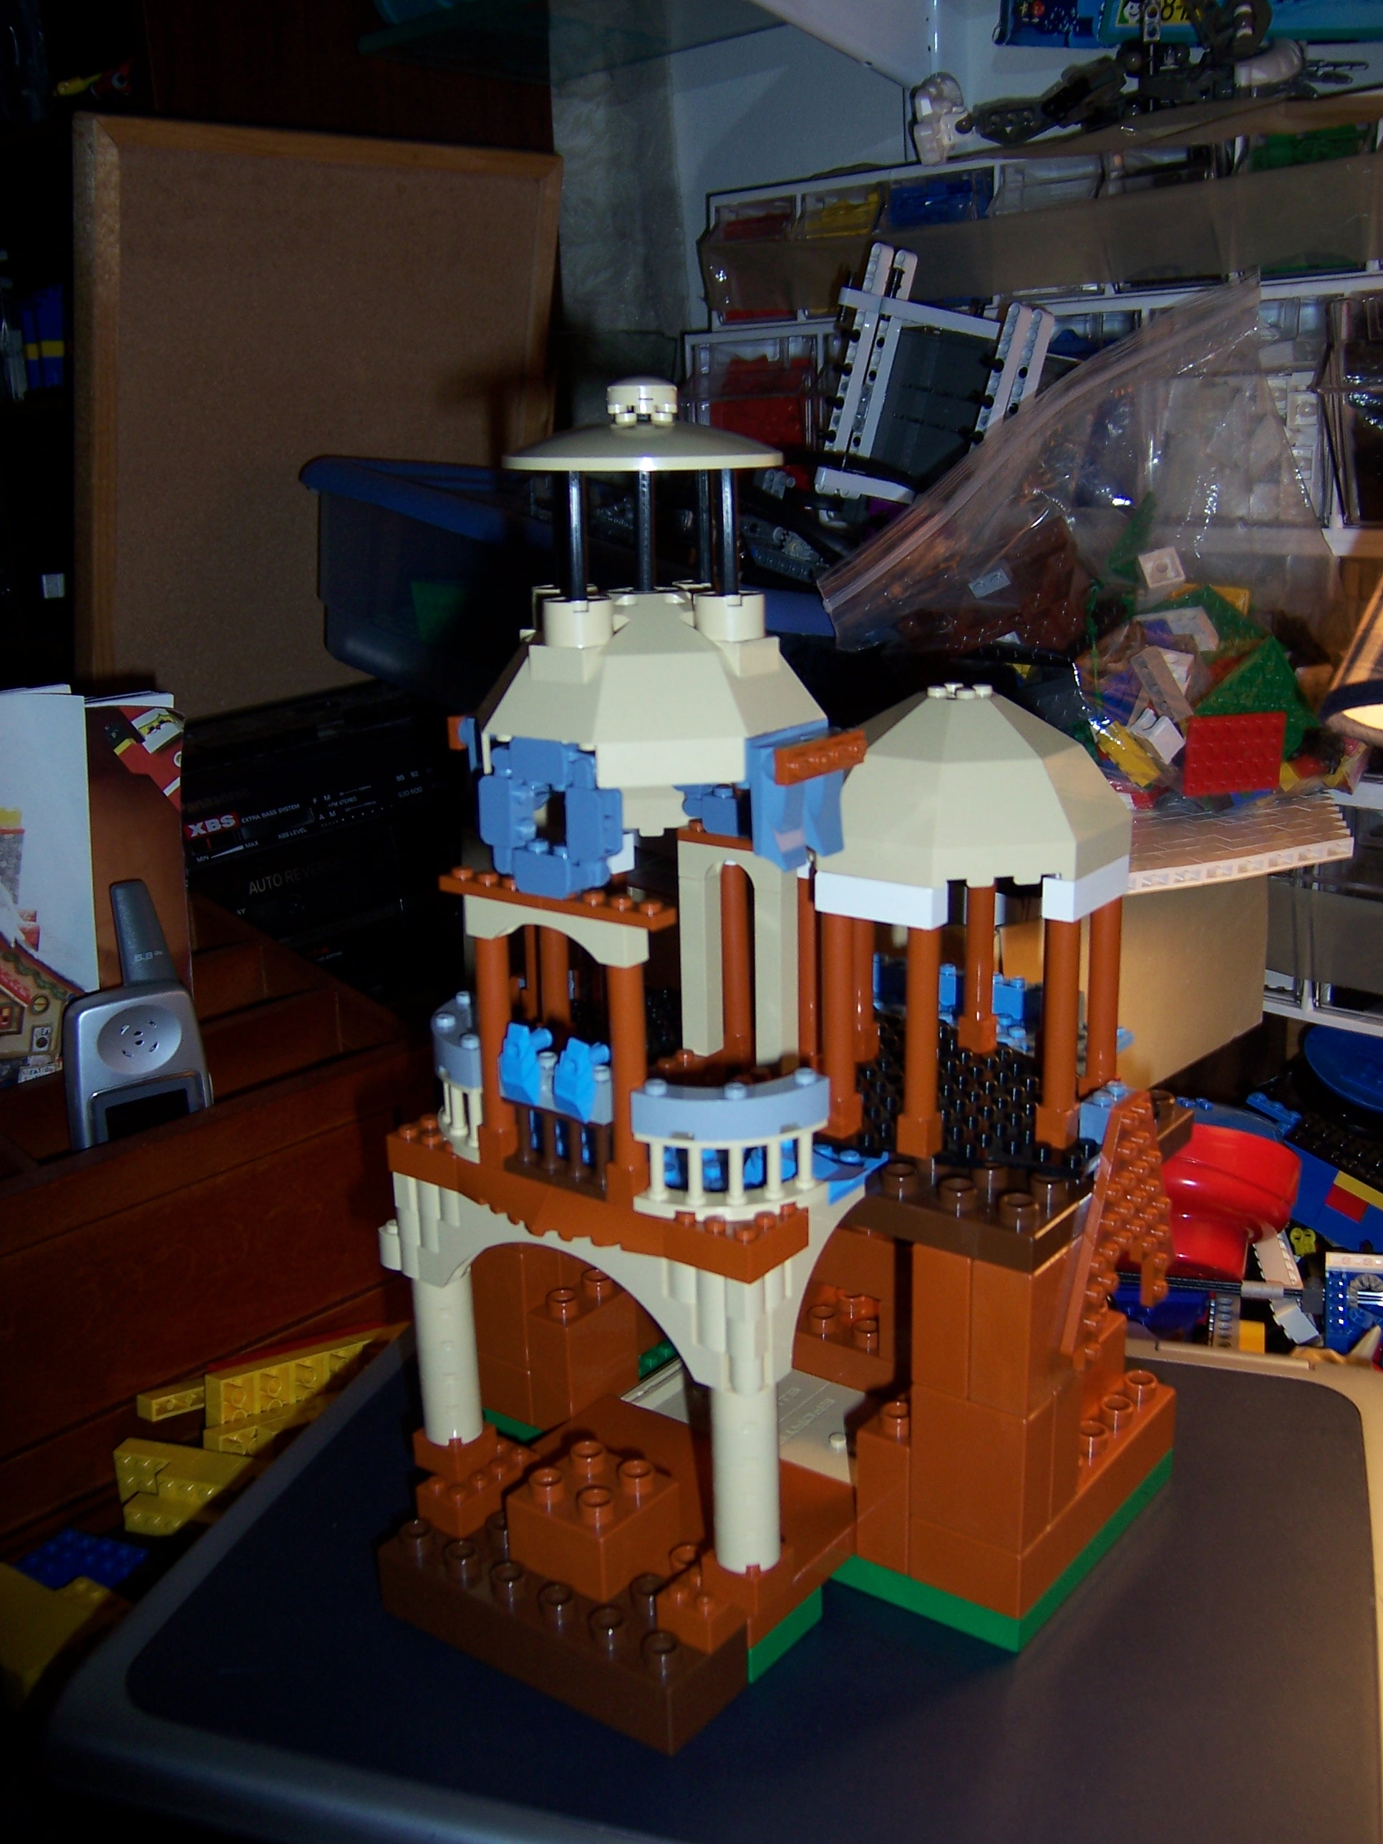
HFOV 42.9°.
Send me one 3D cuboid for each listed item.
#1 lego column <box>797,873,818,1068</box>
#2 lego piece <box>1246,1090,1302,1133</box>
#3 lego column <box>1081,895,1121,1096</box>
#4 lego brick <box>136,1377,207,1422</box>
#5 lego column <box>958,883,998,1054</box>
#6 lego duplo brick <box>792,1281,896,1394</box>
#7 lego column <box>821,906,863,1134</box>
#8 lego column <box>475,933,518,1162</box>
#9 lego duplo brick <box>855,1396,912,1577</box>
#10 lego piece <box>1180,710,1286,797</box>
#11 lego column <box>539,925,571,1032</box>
[{"bbox_3d":[0.033,0.017,0.477,0.008,0.058,0.008,-1,16,0],"label":"lego column"},{"bbox_3d":[0.244,0.080,0.738,0.024,0.005,0.016,31,52,31],"label":"lego piece"},{"bbox_3d":[0.105,0.024,0.449,0.008,0.058,0.008,10,19,36],"label":"lego column"},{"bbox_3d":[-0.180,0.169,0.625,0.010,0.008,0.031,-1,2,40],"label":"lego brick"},{"bbox_3d":[0.081,0.008,0.497,0.008,0.058,0.008,11,20,36],"label":"lego column"},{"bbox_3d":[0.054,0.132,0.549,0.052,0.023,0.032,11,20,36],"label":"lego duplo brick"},{"bbox_3d":[0.037,0.026,0.444,0.008,0.058,0.008,10,19,36],"label":"lego column"},{"bbox_3d":[-0.047,0.030,0.422,0.008,0.058,0.008,-1,15,0],"label":"lego column"},{"bbox_3d":[0.059,0.146,0.468,0.016,0.043,0.032,10,19,36],"label":"lego duplo brick"},{"bbox_3d":[0.219,-0.068,0.709,0.048,0.032,0.005,-6,15,-22],"label":"lego piece"},{"bbox_3d":[-0.038,0.010,0.499,0.008,0.058,0.008,11,20,36],"label":"lego column"}]

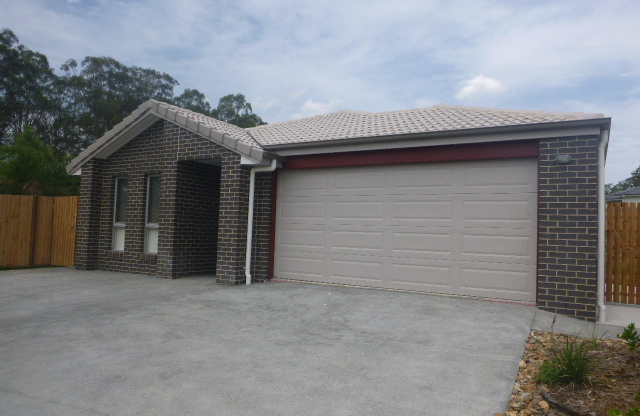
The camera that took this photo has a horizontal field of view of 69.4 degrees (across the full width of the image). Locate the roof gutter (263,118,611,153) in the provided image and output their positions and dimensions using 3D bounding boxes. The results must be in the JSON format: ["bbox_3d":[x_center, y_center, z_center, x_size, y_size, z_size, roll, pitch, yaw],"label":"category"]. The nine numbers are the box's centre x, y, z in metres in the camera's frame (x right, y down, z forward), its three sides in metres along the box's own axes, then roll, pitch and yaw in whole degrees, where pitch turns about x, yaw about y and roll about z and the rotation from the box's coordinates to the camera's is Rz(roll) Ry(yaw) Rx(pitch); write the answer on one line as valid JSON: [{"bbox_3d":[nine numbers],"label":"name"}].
[{"bbox_3d":[1.402,-1.140,7.581,5.702,0.115,0.125,0,-4,30],"label":"roof gutter"}]

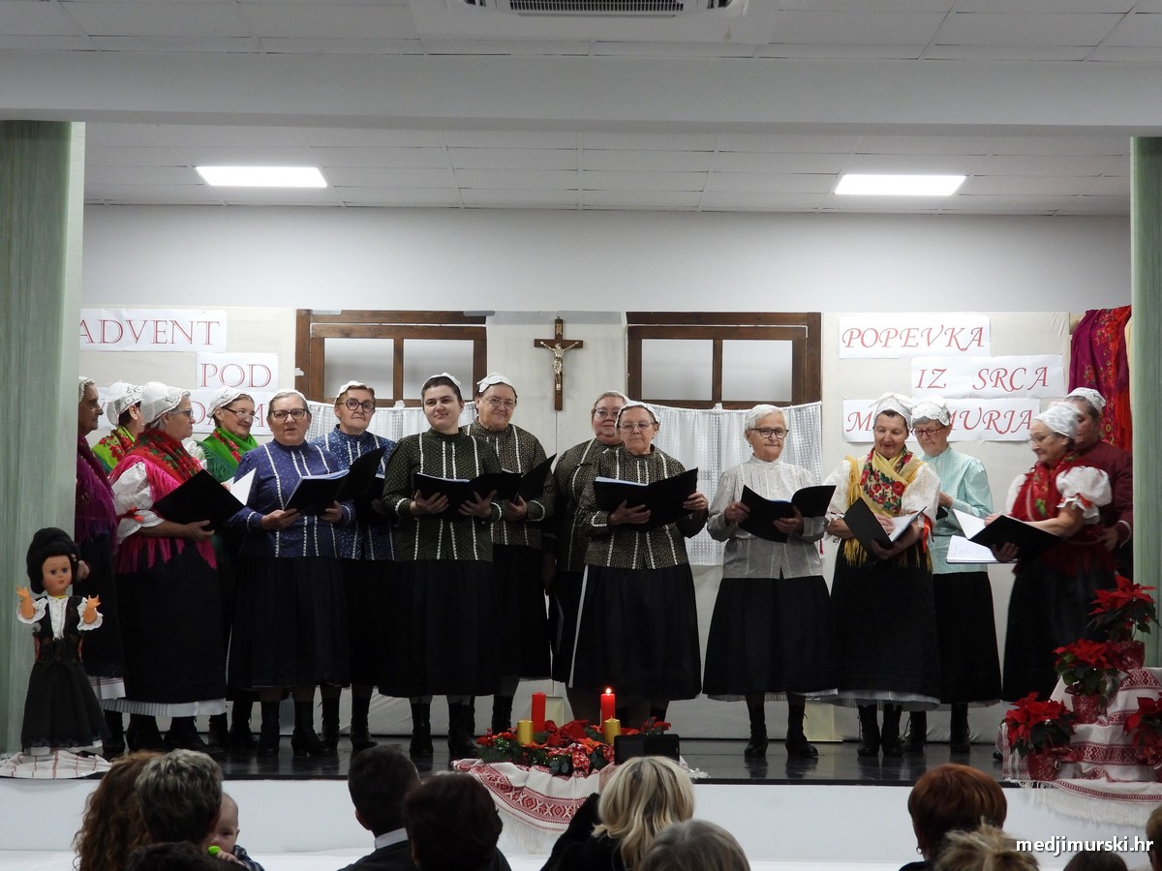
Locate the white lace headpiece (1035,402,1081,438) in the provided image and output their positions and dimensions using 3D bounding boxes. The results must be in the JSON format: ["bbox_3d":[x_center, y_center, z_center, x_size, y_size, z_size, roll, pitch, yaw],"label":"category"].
[{"bbox_3d":[2.114,-0.071,12.650,0.205,0.165,0.180,3,-4,-28],"label":"white lace headpiece"}]

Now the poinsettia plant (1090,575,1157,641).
[{"bbox_3d":[2.150,0.684,11.300,0.265,0.265,0.265,1,-4,0],"label":"poinsettia plant"}]

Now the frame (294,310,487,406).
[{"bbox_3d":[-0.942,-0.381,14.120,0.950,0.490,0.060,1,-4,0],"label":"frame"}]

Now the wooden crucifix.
[{"bbox_3d":[-0.108,-0.352,14.100,0.240,0.460,0.060,1,-4,0],"label":"wooden crucifix"}]

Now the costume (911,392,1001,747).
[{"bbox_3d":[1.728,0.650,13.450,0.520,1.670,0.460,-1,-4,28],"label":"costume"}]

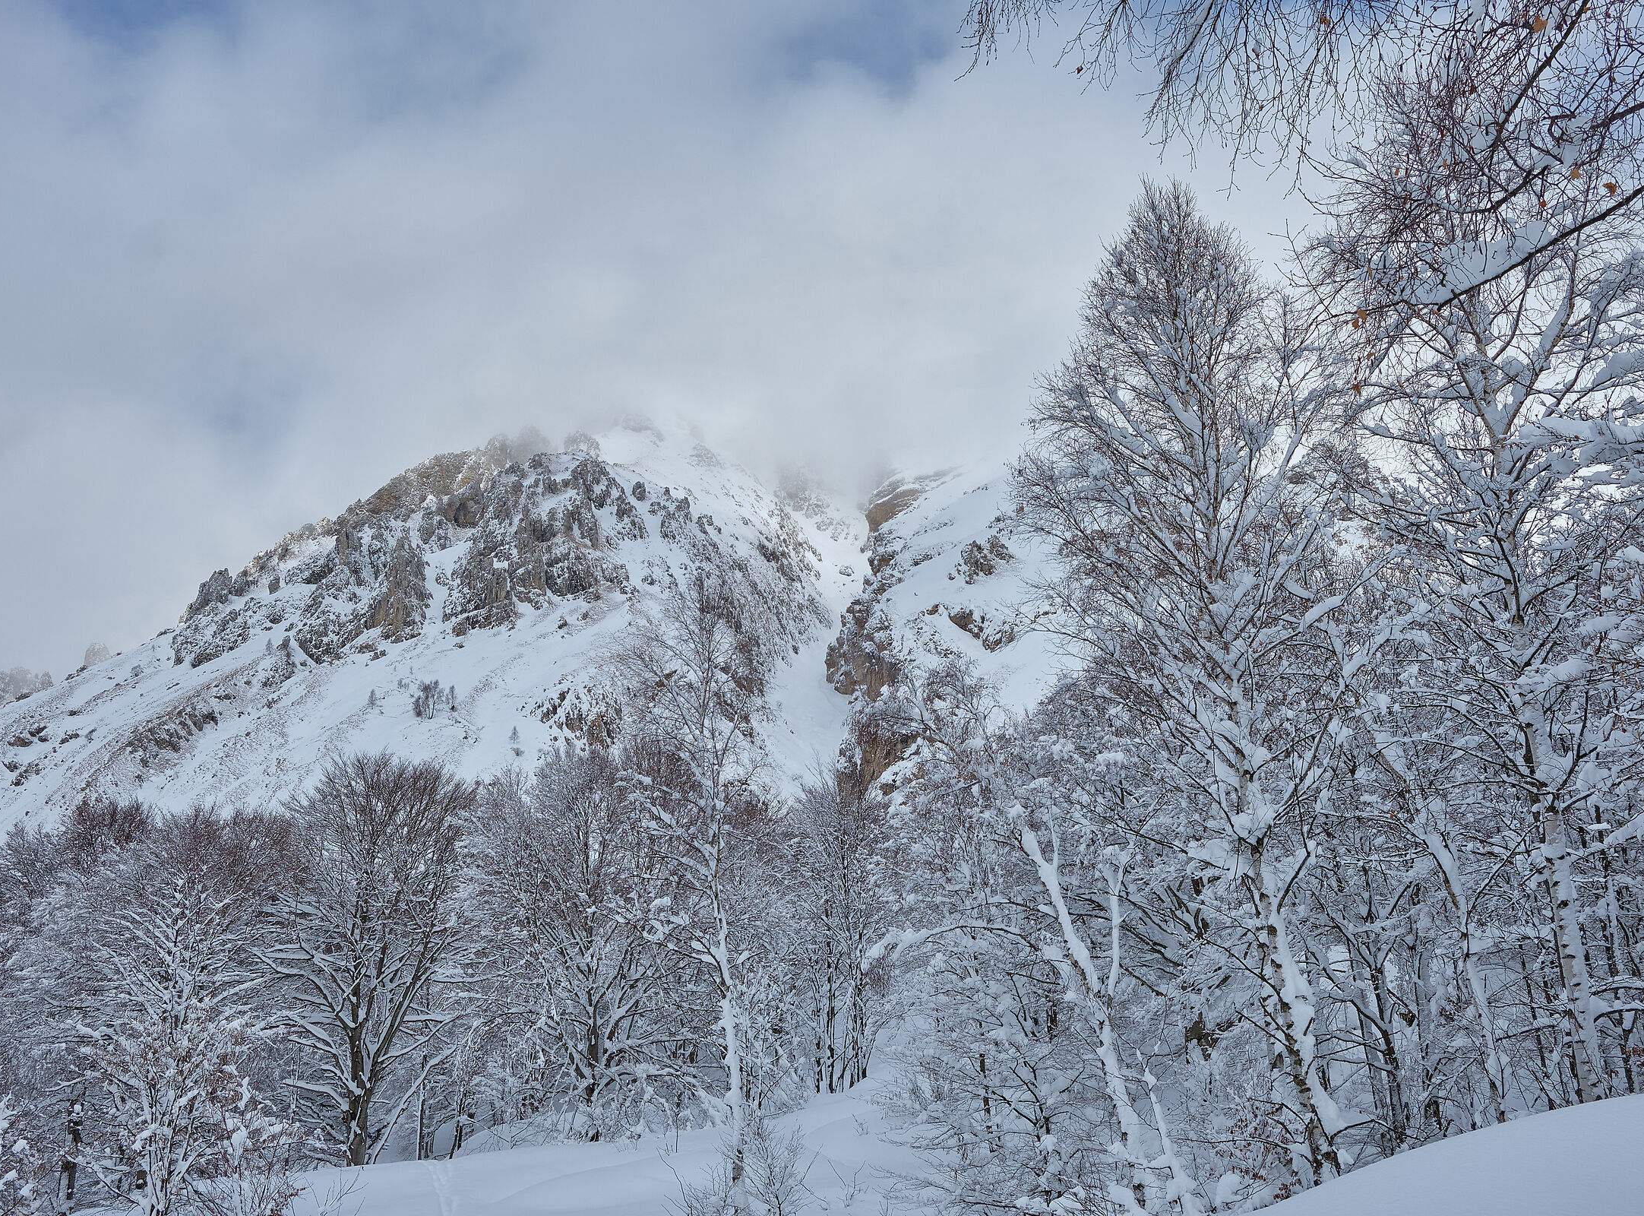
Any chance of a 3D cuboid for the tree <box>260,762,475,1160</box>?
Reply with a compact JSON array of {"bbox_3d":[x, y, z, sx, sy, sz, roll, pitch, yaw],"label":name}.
[{"bbox_3d":[-11.431,8.717,40.703,5.300,10.100,5.200,0,-8,0],"label":"tree"}]

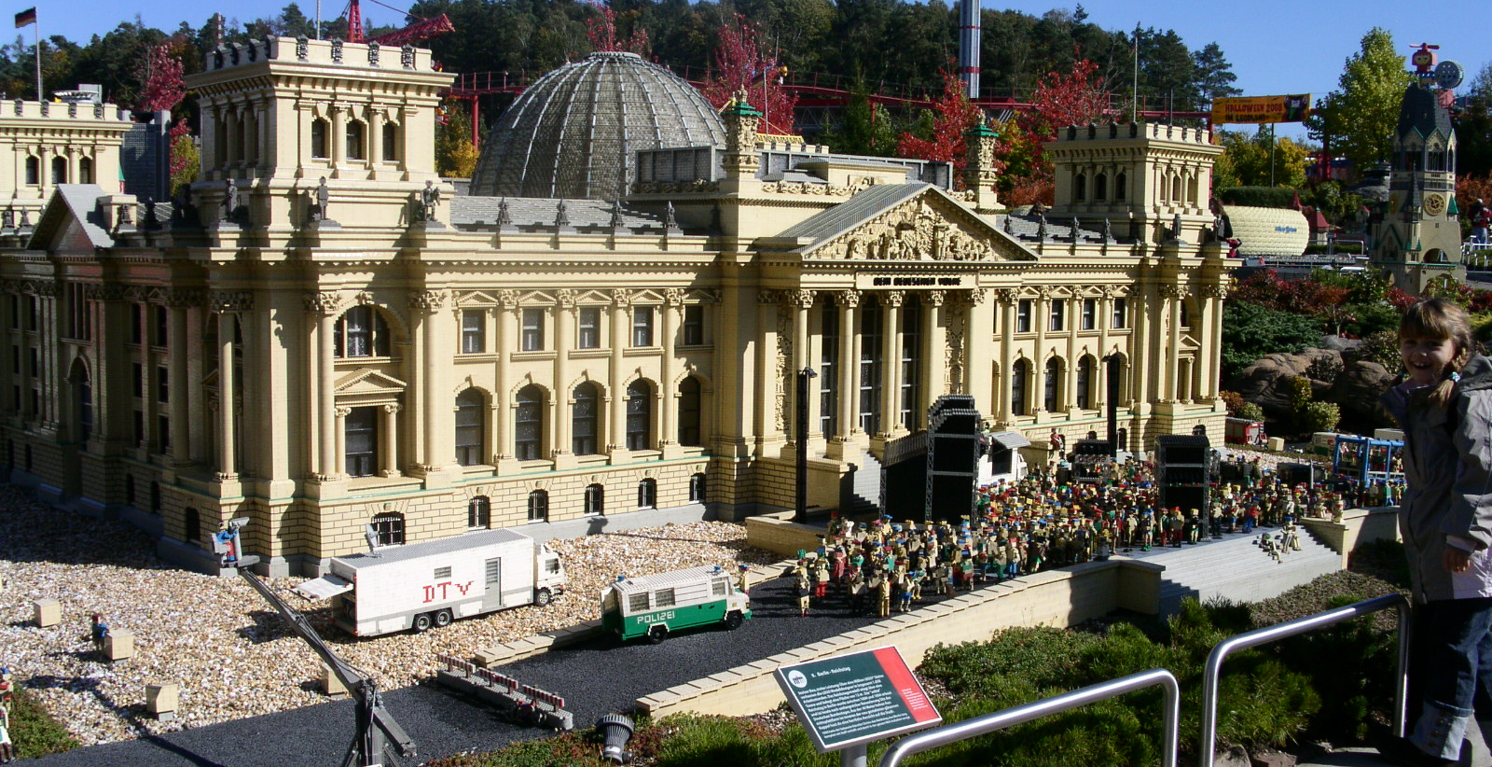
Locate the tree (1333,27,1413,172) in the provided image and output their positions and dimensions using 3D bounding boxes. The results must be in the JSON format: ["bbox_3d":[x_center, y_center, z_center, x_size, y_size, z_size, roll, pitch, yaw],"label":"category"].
[{"bbox_3d":[14.573,-5.358,38.235,1.974,5.827,1.974,1,5,0],"label":"tree"}]

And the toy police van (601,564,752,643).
[{"bbox_3d":[-0.164,0.524,3.899,0.395,0.155,0.095,-4,6,-41],"label":"toy police van"}]

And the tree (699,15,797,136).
[{"bbox_3d":[0.026,-4.247,30.201,1.794,4.995,1.794,1,5,0],"label":"tree"}]

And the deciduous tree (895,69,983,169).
[{"bbox_3d":[2.988,-3.053,25.141,1.548,3.495,1.548,1,5,0],"label":"deciduous tree"}]

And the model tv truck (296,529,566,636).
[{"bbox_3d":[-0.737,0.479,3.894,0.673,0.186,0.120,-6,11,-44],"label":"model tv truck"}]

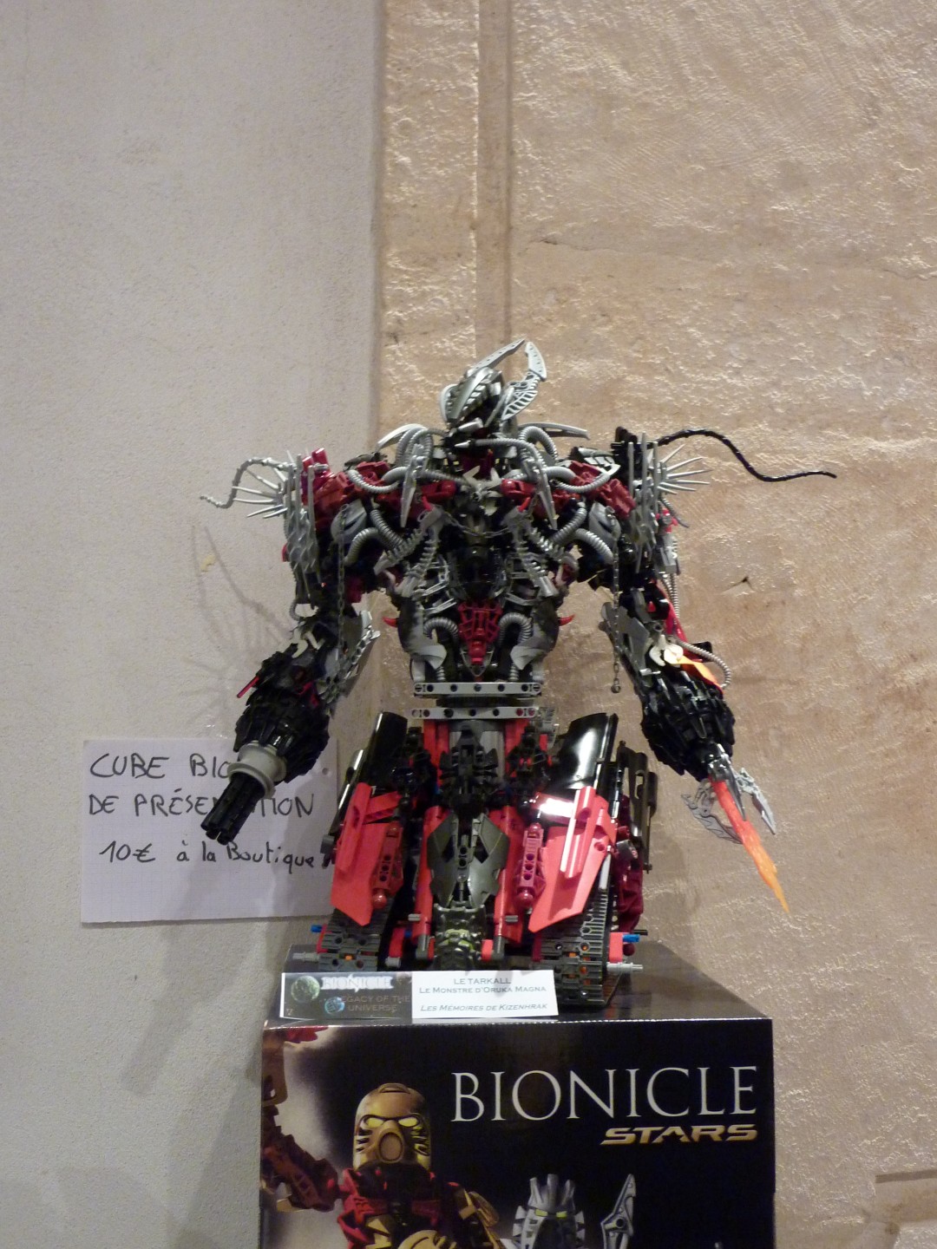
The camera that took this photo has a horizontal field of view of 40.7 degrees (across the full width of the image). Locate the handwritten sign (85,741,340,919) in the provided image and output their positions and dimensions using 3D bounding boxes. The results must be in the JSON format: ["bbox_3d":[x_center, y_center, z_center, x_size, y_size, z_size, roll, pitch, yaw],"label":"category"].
[{"bbox_3d":[-0.215,0.171,1.058,0.210,0.149,0.002,0,-5,-8],"label":"handwritten sign"}]

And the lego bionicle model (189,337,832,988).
[{"bbox_3d":[0.031,0.029,0.870,0.433,0.442,0.230,-1,-6,12],"label":"lego bionicle model"}]

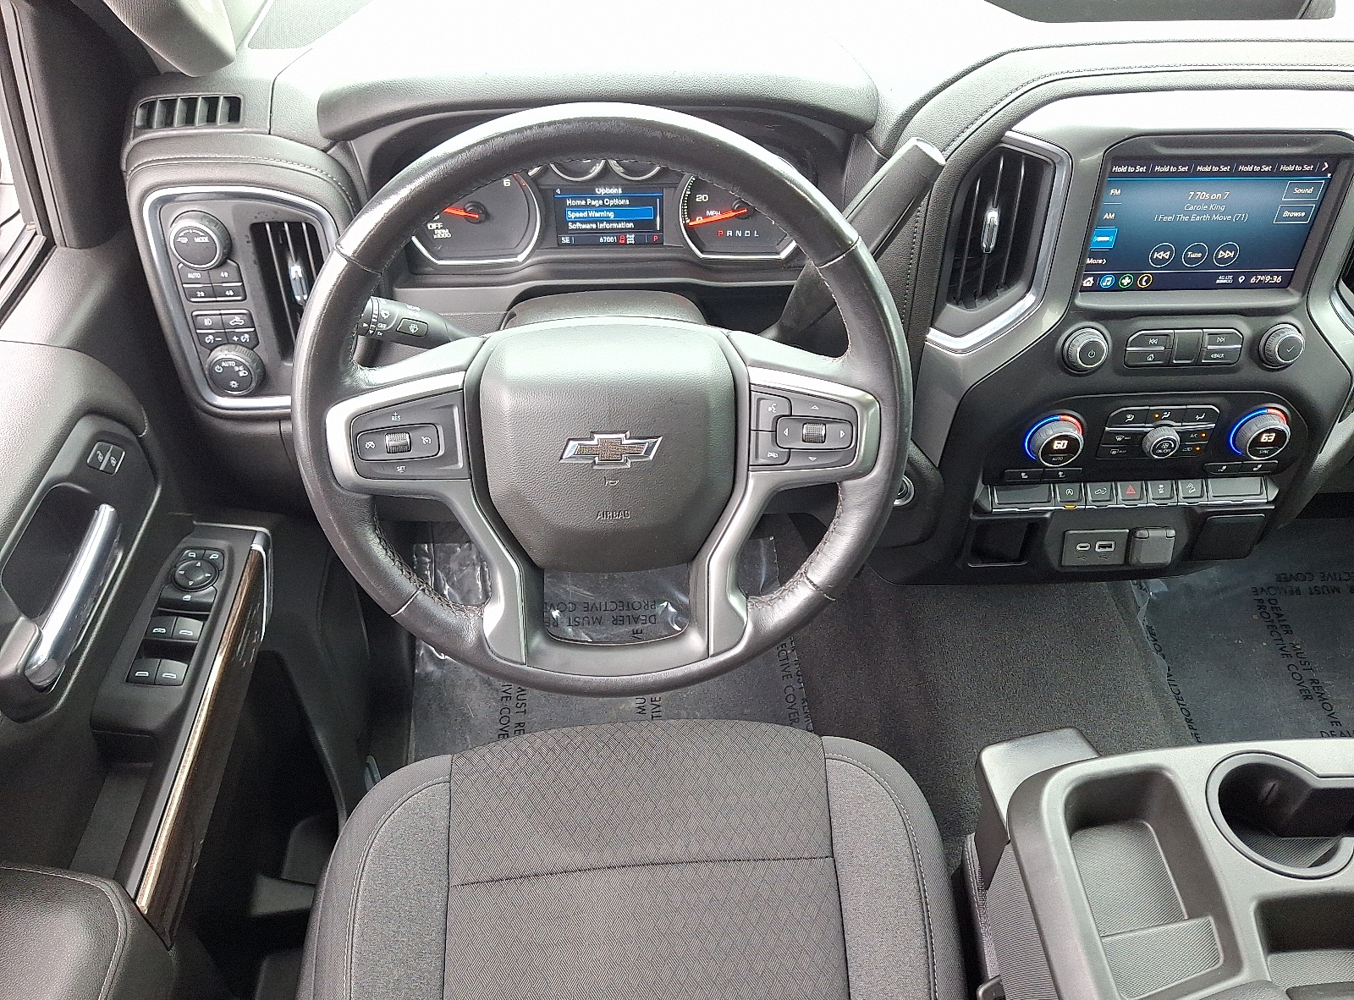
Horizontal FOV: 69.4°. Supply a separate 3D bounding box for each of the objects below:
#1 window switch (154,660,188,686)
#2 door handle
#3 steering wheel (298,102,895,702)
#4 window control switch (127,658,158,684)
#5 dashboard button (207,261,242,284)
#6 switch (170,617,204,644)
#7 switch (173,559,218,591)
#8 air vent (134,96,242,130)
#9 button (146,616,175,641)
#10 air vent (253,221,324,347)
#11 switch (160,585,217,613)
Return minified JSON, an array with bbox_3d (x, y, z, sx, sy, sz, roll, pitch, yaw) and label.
[{"bbox_3d":[-0.386,0.133,0.748,0.021,0.010,0.021,3,49,-7],"label":"window switch"},{"bbox_3d":[-0.458,0.068,0.744,0.024,0.027,0.150,-1,54,-3],"label":"door handle"},{"bbox_3d":[-0.043,-0.047,0.632,0.388,0.388,0.090,-2,24,-4],"label":"steering wheel"},{"bbox_3d":[-0.407,0.131,0.746,0.021,0.010,0.021,3,49,-7],"label":"window control switch"},{"bbox_3d":[-0.349,-0.176,0.755,0.025,0.018,0.012,-1,28,-3],"label":"dashboard button"},{"bbox_3d":[-0.388,0.103,0.773,0.021,0.010,0.021,3,49,-7],"label":"switch"},{"bbox_3d":[-0.397,0.062,0.807,0.035,0.010,0.035,3,49,-7],"label":"switch"},{"bbox_3d":[-0.400,-0.317,0.804,0.088,0.029,0.016,-1,1,-3],"label":"air vent"},{"bbox_3d":[-0.407,0.101,0.772,0.021,0.010,0.021,3,49,-7],"label":"button"},{"bbox_3d":[-0.293,-0.167,0.764,0.053,0.108,0.026,-1,28,-3],"label":"air vent"},{"bbox_3d":[-0.396,0.080,0.792,0.044,0.012,0.022,3,49,-7],"label":"switch"}]

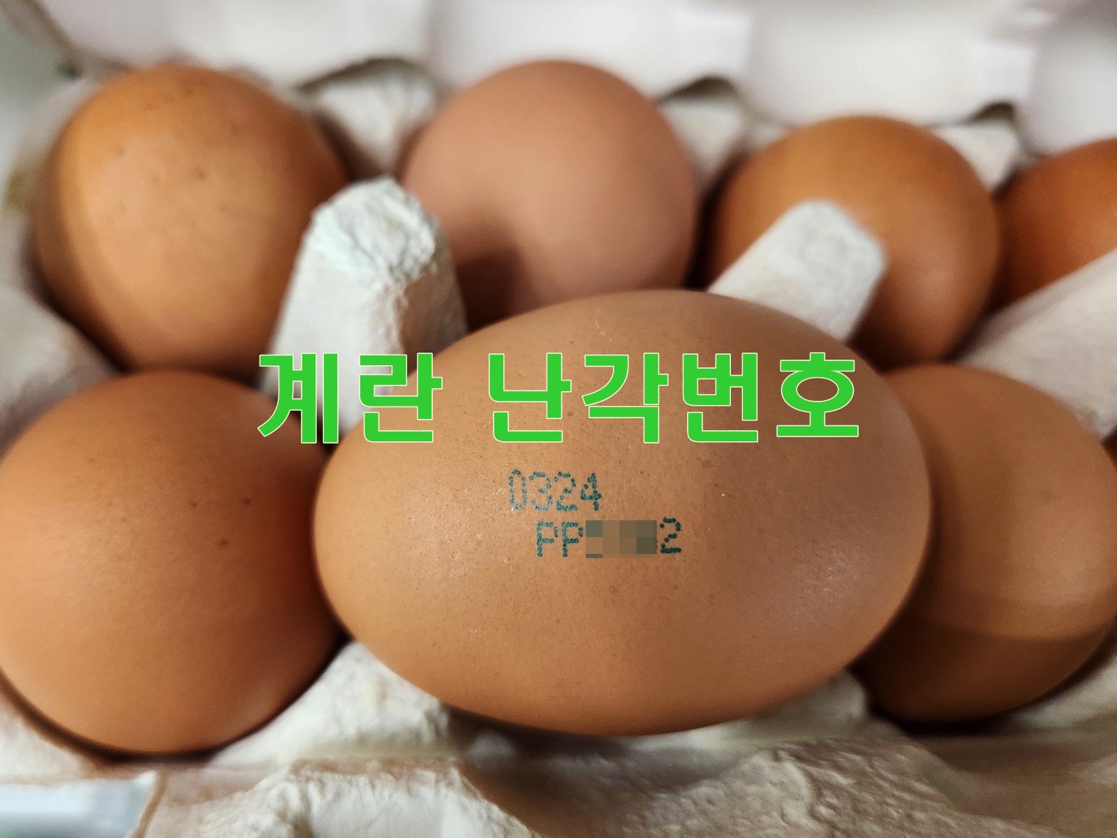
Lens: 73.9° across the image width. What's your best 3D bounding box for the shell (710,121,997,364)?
[{"bbox_3d":[0.045,-0.023,0.125,0.044,0.057,0.044,1,66,-3],"label":"shell"}]

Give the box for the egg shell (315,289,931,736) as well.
[{"bbox_3d":[0.006,0.009,0.077,0.061,0.044,0.044,-5,62,1],"label":"egg shell"}]

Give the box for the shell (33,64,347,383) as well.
[{"bbox_3d":[-0.051,-0.024,0.113,0.044,0.057,0.044,5,64,-11],"label":"shell"}]

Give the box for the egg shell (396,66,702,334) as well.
[{"bbox_3d":[-0.002,-0.026,0.115,0.044,0.057,0.044,0,63,-5],"label":"egg shell"}]

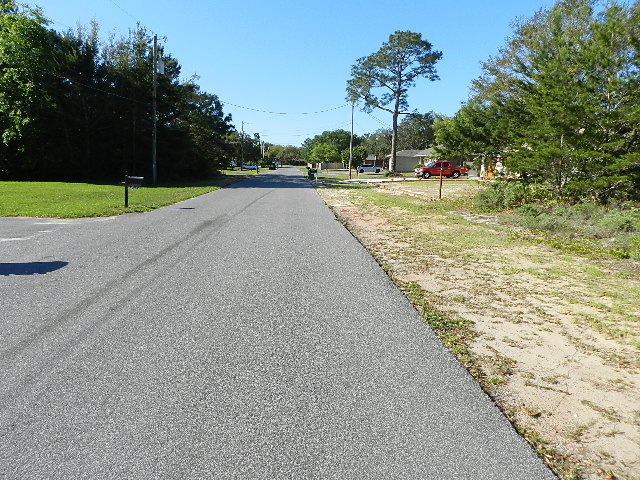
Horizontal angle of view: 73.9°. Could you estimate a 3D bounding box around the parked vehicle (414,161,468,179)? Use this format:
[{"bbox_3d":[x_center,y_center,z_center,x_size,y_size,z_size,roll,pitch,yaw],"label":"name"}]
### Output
[{"bbox_3d":[12.923,-7.470,45.141,5.250,1.780,1.870,1,10,-4],"label":"parked vehicle"}]

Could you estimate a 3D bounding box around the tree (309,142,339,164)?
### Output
[{"bbox_3d":[1.301,-22.727,114.374,7.600,7.000,7.400,1,10,-4],"label":"tree"}]

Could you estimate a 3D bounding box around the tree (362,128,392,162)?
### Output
[{"bbox_3d":[15.012,-23.881,111.035,8.500,10.800,8.500,1,10,-4],"label":"tree"}]

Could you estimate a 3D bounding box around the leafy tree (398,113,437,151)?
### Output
[{"bbox_3d":[21.023,-20.939,90.927,10.000,12.000,10.000,1,10,-4],"label":"leafy tree"}]

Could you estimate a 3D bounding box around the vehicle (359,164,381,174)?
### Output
[{"bbox_3d":[8.690,-12.295,72.850,4.500,1.680,1.820,1,10,-4],"label":"vehicle"}]

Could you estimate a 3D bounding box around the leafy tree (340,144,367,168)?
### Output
[{"bbox_3d":[7.662,-18.501,94.508,5.600,5.500,5.500,1,10,-4],"label":"leafy tree"}]

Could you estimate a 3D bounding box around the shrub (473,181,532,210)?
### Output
[{"bbox_3d":[6.984,-1.760,16.111,2.000,1.000,1.800,1,10,-4],"label":"shrub"}]

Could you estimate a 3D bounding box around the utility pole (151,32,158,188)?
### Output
[{"bbox_3d":[-11.605,-9.036,30.070,0.320,10.290,0.320,3,10,-4],"label":"utility pole"}]

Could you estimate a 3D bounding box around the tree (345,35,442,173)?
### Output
[{"bbox_3d":[9.067,-16.802,53.463,11.900,17.200,11.500,1,10,-4],"label":"tree"}]

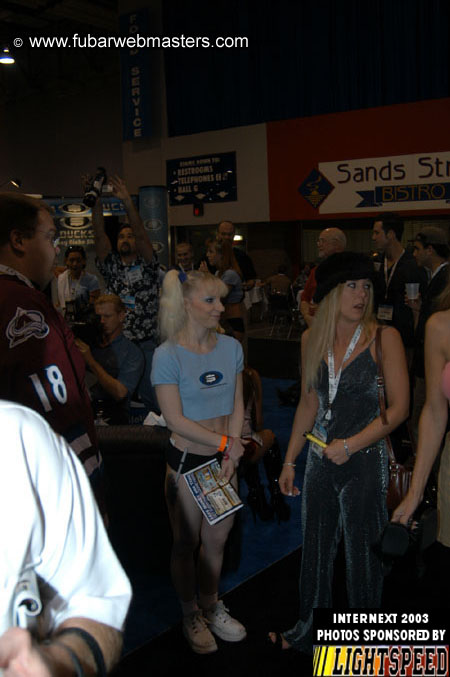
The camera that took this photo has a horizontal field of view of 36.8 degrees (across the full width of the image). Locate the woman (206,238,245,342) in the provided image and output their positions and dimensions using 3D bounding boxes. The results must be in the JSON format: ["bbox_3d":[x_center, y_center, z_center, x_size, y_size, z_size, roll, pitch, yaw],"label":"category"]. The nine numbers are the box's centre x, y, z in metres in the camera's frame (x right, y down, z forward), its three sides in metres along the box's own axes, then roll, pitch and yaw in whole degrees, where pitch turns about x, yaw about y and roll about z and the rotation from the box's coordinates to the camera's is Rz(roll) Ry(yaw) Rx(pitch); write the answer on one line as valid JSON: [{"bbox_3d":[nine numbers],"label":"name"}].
[{"bbox_3d":[0.024,-0.049,6.129,0.400,1.680,0.440,-2,9,-3],"label":"woman"}]

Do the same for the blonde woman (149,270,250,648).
[{"bbox_3d":[-0.103,0.511,2.832,0.420,1.610,0.330,-6,10,-27],"label":"blonde woman"}]

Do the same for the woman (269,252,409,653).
[{"bbox_3d":[0.474,0.483,2.760,0.530,1.650,0.400,3,10,30],"label":"woman"}]

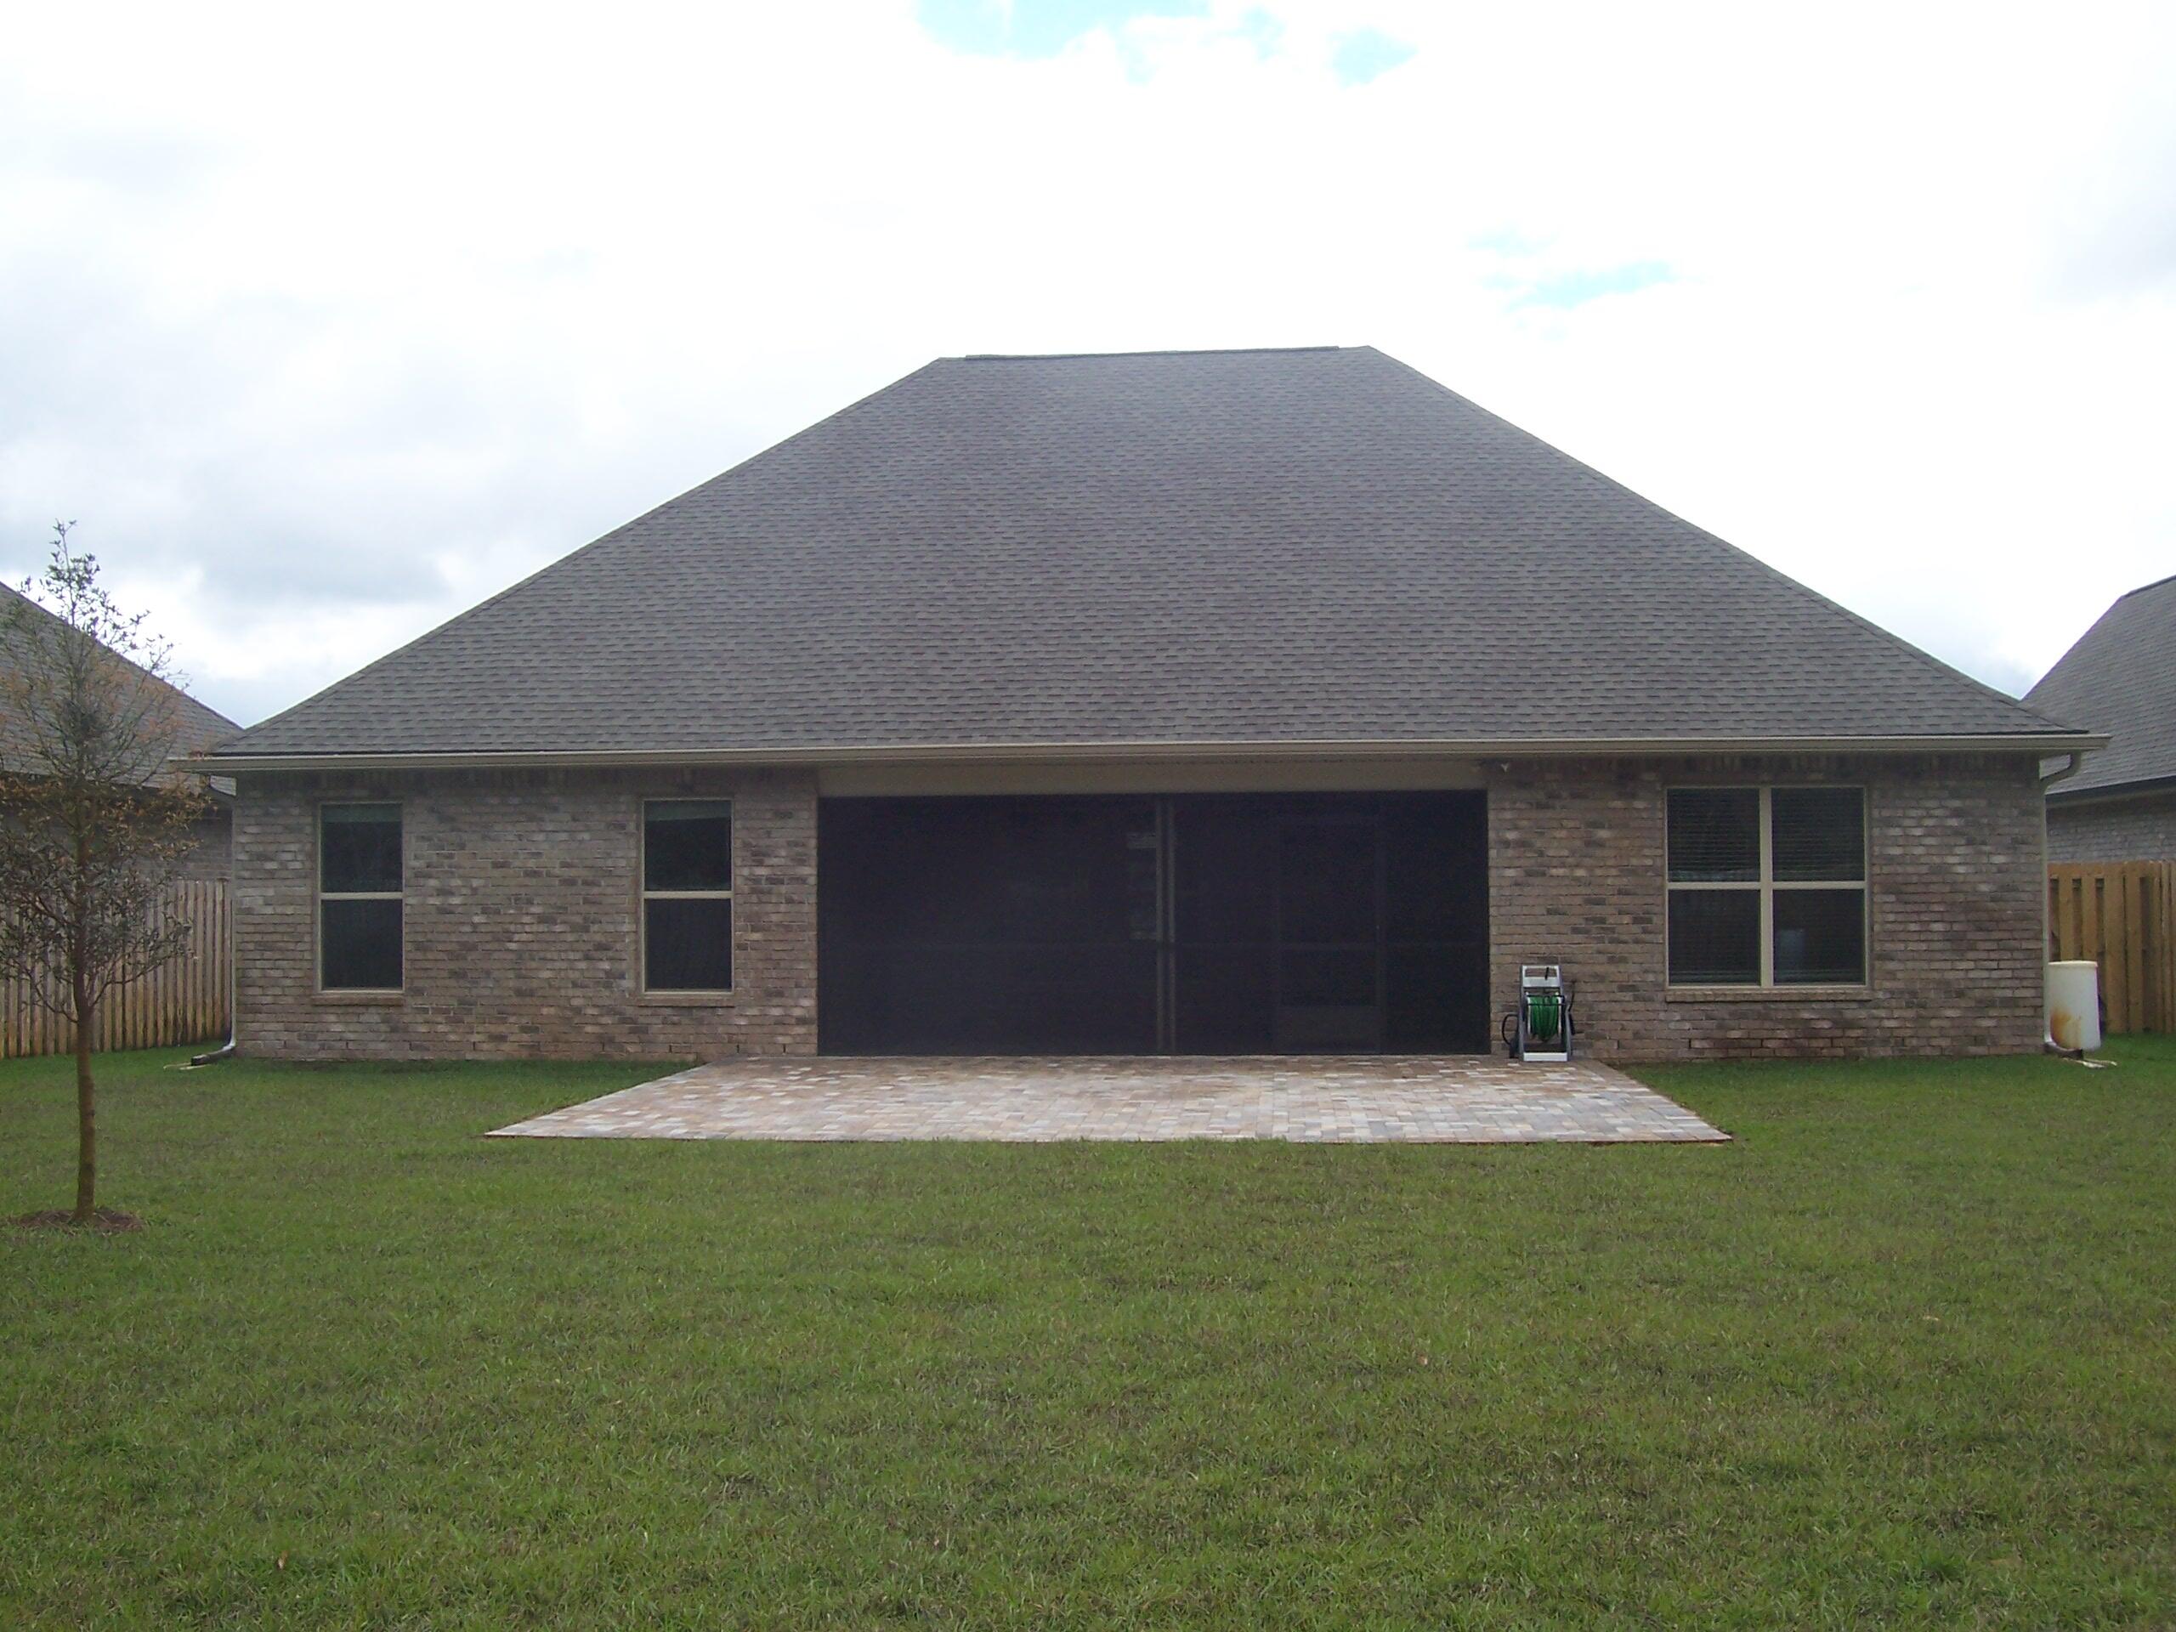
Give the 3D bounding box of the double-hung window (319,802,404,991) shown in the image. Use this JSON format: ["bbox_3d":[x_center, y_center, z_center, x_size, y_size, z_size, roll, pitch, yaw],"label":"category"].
[{"bbox_3d":[-6.380,0.709,18.763,0.780,1.670,0.100,-1,-2,5],"label":"double-hung window"}]

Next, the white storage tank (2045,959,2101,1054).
[{"bbox_3d":[8.282,1.598,17.937,0.450,0.780,0.450,-1,-2,5],"label":"white storage tank"}]

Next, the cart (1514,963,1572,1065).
[{"bbox_3d":[3.723,1.615,17.433,0.480,0.800,0.480,-1,-2,5],"label":"cart"}]

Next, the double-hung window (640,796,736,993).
[{"bbox_3d":[-3.462,0.700,18.520,0.800,1.690,0.100,-1,-2,5],"label":"double-hung window"}]

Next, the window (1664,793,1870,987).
[{"bbox_3d":[5.649,0.589,17.762,1.660,1.690,0.100,-1,-2,5],"label":"window"}]

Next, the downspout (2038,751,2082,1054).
[{"bbox_3d":[7.991,0.719,17.563,0.340,2.580,0.120,-1,-2,5],"label":"downspout"}]

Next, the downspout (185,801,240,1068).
[{"bbox_3d":[-7.721,0.998,18.867,0.400,2.420,0.120,-1,-2,5],"label":"downspout"}]

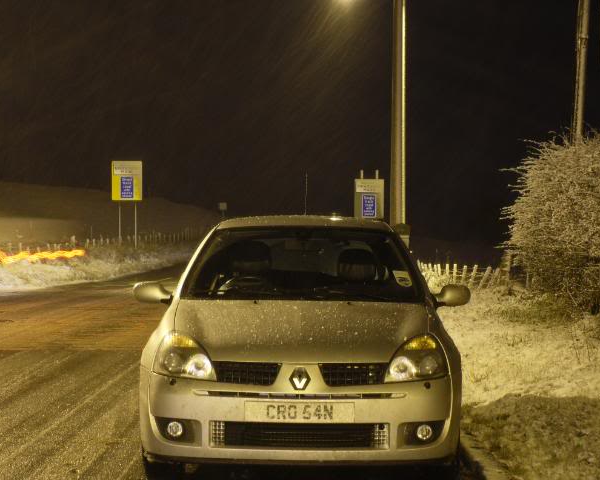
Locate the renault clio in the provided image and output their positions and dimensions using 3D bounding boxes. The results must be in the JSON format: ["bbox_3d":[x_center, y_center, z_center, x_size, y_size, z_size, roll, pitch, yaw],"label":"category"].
[{"bbox_3d":[0.022,0.535,9.330,1.780,1.420,3.810,1,0,1],"label":"renault clio"}]

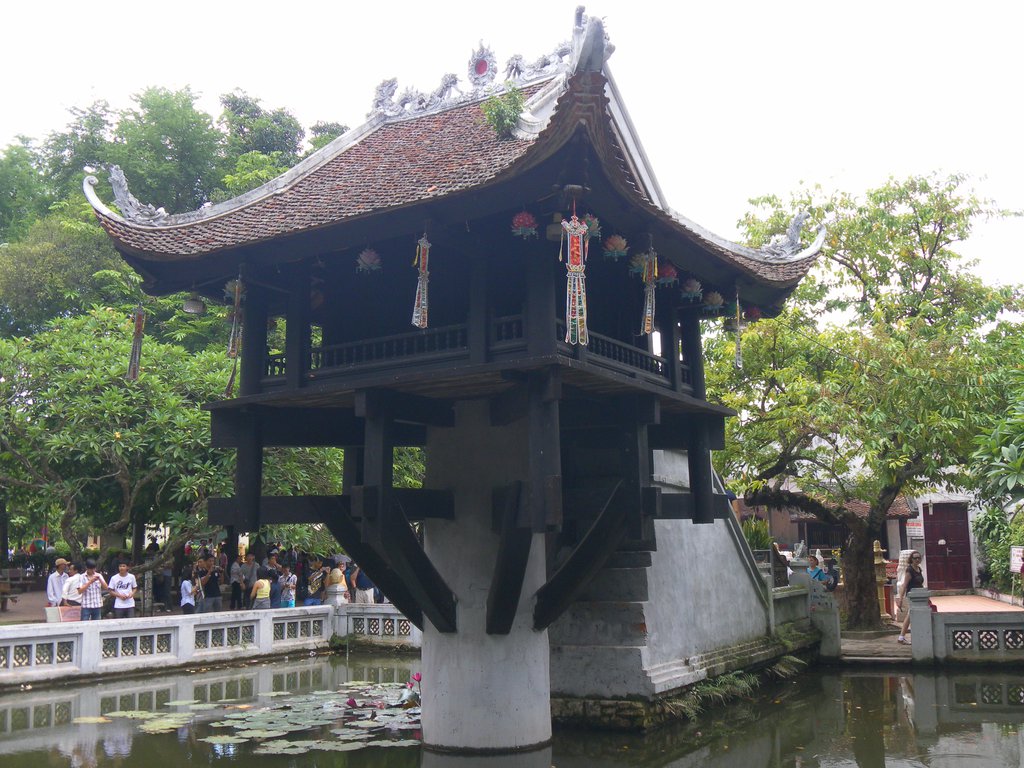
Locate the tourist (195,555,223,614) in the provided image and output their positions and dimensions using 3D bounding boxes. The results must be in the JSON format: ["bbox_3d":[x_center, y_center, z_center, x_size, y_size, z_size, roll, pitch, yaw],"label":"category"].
[{"bbox_3d":[-5.650,4.088,19.506,0.520,1.710,0.420,8,-13,-41],"label":"tourist"}]

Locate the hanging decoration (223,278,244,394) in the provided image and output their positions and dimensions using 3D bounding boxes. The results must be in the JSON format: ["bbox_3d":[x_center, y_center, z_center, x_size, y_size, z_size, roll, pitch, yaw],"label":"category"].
[{"bbox_3d":[-2.523,-0.438,9.425,0.170,1.119,0.160,5,-12,-31],"label":"hanging decoration"}]

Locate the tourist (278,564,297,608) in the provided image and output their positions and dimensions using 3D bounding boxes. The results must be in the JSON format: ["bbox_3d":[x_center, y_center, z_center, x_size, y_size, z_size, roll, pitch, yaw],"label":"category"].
[{"bbox_3d":[-4.477,4.359,20.574,0.420,1.580,0.310,-3,-10,11],"label":"tourist"}]

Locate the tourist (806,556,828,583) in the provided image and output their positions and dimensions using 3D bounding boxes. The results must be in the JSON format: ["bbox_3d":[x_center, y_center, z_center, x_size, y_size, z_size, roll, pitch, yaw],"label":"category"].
[{"bbox_3d":[5.897,4.088,19.883,0.480,1.550,0.320,-6,-11,26],"label":"tourist"}]

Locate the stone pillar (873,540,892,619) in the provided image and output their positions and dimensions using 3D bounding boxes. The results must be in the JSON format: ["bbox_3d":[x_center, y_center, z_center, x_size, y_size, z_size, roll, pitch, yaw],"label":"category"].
[{"bbox_3d":[8.125,4.363,22.873,0.500,1.820,0.500,-7,-11,31],"label":"stone pillar"}]

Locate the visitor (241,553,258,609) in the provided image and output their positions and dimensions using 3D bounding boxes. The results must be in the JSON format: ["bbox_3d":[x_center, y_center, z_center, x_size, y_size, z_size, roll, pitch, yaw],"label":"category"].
[{"bbox_3d":[-5.971,4.708,23.561,0.500,1.680,0.330,1,-10,-12],"label":"visitor"}]

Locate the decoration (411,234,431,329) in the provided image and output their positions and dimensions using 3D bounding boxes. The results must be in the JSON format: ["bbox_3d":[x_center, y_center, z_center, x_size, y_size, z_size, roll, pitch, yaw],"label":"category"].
[{"bbox_3d":[-0.699,-0.796,8.044,0.160,0.730,0.110,-7,-12,34],"label":"decoration"}]

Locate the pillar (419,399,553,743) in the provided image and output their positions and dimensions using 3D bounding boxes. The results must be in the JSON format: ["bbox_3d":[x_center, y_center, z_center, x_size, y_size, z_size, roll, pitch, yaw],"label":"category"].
[{"bbox_3d":[-0.262,1.873,10.197,1.250,3.180,1.250,-1,-9,0],"label":"pillar"}]

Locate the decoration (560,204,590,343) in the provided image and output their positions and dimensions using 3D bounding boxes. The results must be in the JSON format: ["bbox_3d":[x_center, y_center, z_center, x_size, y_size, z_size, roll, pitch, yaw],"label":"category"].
[{"bbox_3d":[0.462,-0.784,7.526,0.200,1.014,0.180,0,-10,-5],"label":"decoration"}]

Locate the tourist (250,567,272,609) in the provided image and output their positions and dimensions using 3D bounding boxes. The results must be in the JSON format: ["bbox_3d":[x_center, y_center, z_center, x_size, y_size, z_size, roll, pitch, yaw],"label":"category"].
[{"bbox_3d":[-5.091,4.523,21.052,0.450,1.560,0.320,-1,-10,0],"label":"tourist"}]

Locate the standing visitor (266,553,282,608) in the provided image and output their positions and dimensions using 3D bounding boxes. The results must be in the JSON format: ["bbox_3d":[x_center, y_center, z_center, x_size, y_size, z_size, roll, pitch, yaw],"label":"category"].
[{"bbox_3d":[-5.170,4.518,22.272,0.480,1.700,0.380,6,-12,-34],"label":"standing visitor"}]

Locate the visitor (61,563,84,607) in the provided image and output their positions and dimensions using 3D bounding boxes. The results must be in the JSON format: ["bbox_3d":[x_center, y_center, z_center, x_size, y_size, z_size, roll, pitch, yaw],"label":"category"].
[{"bbox_3d":[-6.999,3.673,16.538,0.350,1.620,0.480,1,-10,-10],"label":"visitor"}]

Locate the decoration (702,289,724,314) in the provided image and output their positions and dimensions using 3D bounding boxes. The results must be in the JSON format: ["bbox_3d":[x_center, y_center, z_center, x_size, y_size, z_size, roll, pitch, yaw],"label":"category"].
[{"bbox_3d":[1.988,-0.804,10.218,0.210,0.200,0.210,-1,-9,0],"label":"decoration"}]

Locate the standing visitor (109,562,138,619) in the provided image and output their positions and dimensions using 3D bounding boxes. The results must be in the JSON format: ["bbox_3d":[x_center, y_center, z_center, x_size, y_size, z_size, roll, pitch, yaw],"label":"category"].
[{"bbox_3d":[-6.534,3.809,17.426,0.520,1.670,0.320,2,-10,-15],"label":"standing visitor"}]

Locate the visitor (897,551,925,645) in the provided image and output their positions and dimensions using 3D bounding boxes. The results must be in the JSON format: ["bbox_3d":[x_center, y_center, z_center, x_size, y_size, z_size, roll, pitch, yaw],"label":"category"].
[{"bbox_3d":[6.953,3.726,18.014,0.420,1.620,0.470,-7,-11,31],"label":"visitor"}]

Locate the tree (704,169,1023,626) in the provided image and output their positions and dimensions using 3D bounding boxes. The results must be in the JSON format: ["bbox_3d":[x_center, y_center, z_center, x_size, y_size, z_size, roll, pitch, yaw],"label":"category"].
[{"bbox_3d":[7.126,0.171,20.859,6.300,9.246,6.000,1,-10,-10],"label":"tree"}]

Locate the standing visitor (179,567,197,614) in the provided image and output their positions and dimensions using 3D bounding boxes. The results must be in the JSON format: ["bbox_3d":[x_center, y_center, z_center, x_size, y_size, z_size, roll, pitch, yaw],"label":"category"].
[{"bbox_3d":[-5.951,4.109,18.896,0.330,1.570,0.400,2,-10,-17],"label":"standing visitor"}]

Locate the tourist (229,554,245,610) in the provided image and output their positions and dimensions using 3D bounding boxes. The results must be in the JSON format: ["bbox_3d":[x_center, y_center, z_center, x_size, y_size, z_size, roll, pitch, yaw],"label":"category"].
[{"bbox_3d":[-7.711,5.568,28.999,0.320,1.620,0.450,3,-10,-24],"label":"tourist"}]

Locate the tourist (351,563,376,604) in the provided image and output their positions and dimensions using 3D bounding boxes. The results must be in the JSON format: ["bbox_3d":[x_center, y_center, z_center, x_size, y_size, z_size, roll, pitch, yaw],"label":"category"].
[{"bbox_3d":[-3.359,4.751,23.545,0.520,1.680,0.340,2,-10,-15],"label":"tourist"}]

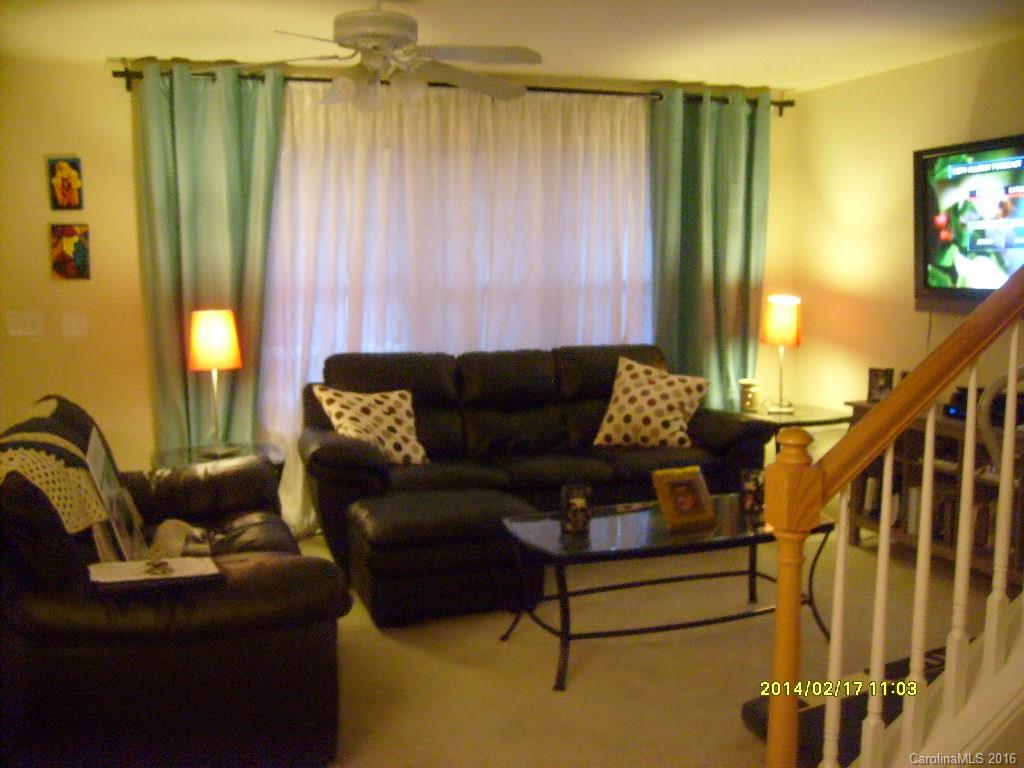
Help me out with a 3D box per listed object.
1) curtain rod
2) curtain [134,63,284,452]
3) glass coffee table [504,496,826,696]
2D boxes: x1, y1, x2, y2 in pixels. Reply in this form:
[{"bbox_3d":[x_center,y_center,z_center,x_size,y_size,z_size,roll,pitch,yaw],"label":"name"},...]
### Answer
[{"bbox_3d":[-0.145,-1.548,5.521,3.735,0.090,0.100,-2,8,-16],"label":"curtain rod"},{"bbox_3d":[-1.481,-0.363,5.253,0.700,2.380,0.140,-2,8,-16],"label":"curtain"},{"bbox_3d":[0.602,0.771,4.022,1.180,0.460,0.610,-3,8,-21],"label":"glass coffee table"}]

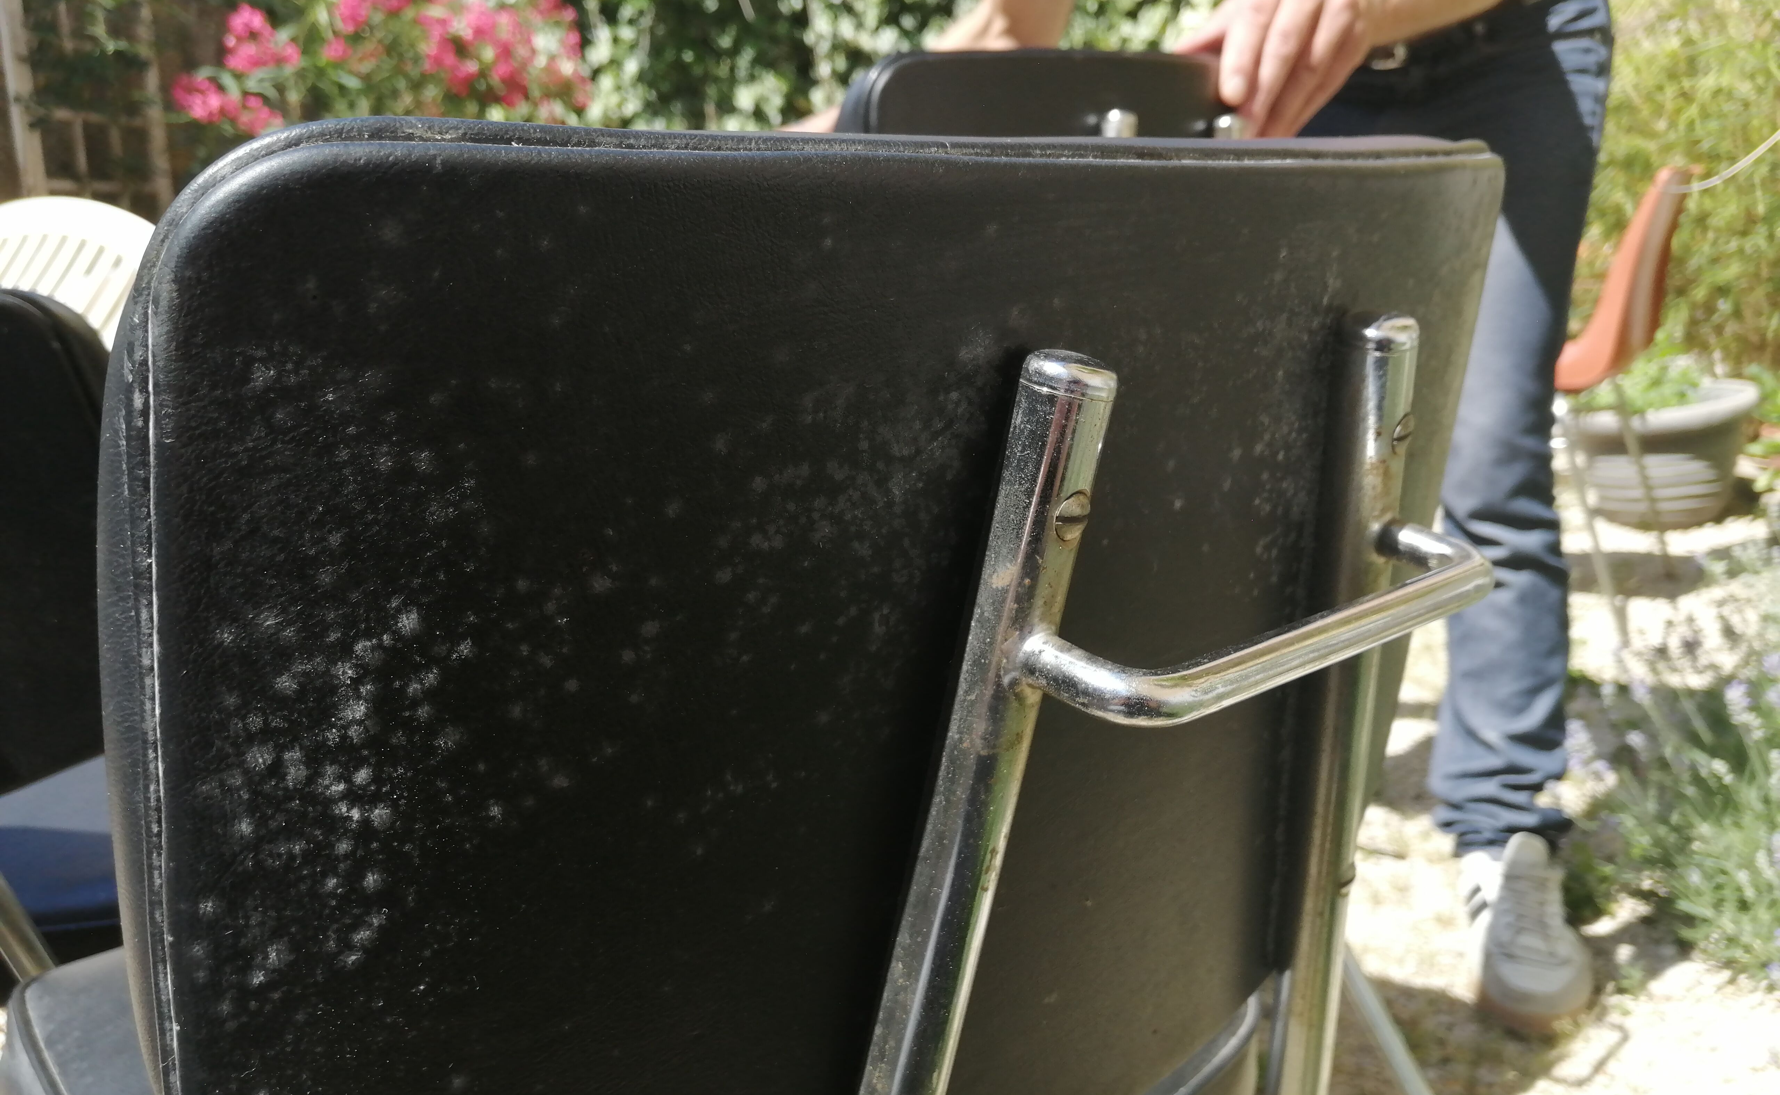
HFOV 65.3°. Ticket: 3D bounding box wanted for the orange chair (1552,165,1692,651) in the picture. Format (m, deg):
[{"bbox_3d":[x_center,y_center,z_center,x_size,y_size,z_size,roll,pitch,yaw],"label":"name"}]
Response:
[{"bbox_3d":[1.200,-0.297,2.674,0.520,0.810,0.470,10,18,33],"label":"orange chair"}]

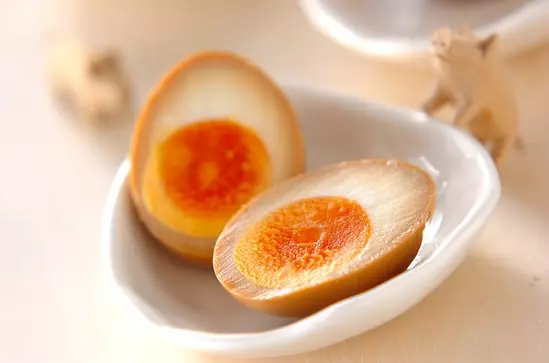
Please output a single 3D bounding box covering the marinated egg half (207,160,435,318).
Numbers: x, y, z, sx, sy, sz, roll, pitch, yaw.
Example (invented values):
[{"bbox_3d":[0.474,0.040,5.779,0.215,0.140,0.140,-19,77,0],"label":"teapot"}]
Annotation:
[{"bbox_3d":[0.014,0.018,0.518,0.057,0.021,0.043,-29,36,-13],"label":"marinated egg half"}]

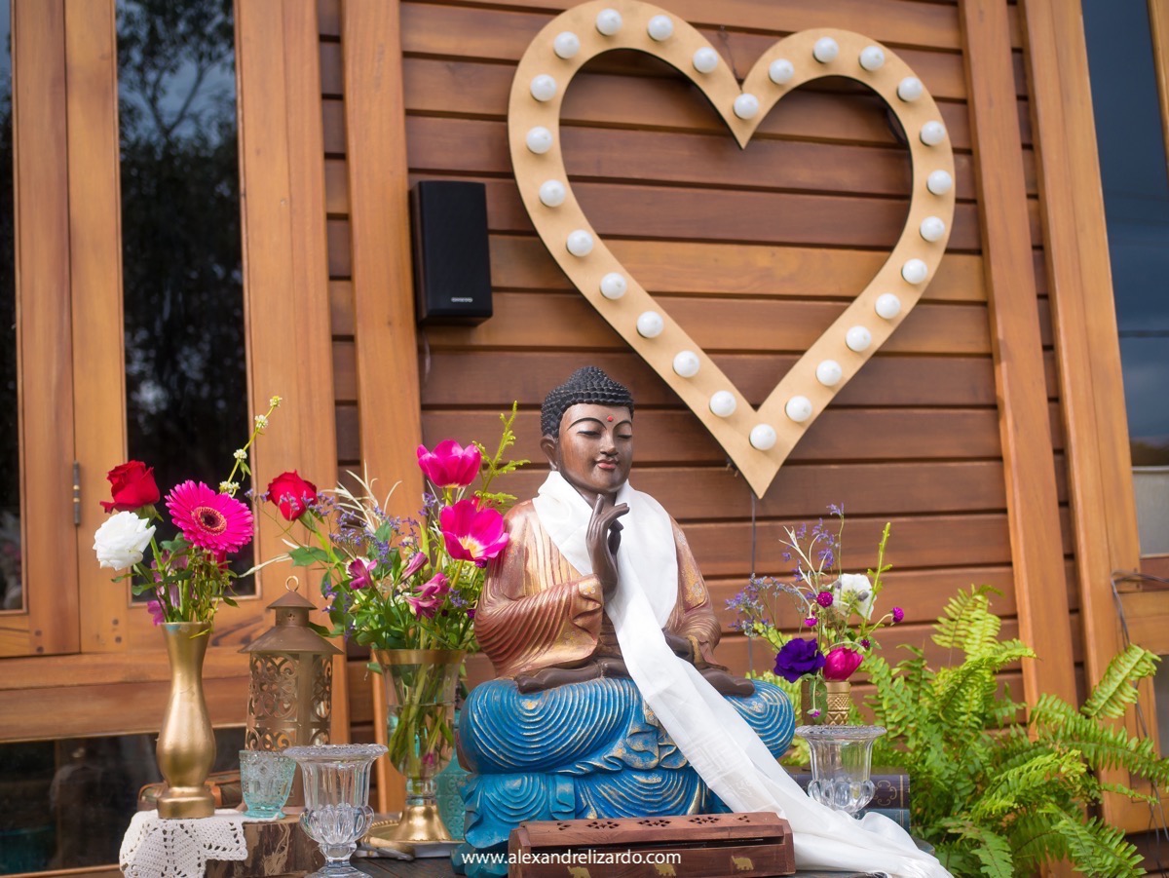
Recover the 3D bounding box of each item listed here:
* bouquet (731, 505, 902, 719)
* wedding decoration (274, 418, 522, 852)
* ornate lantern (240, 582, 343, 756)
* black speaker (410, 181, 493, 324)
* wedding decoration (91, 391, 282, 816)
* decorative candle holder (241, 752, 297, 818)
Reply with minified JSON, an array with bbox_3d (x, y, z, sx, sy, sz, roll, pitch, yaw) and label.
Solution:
[{"bbox_3d":[0.311,0.254,2.240,0.227,0.334,0.182,-2,-8,0],"label":"bouquet"},{"bbox_3d":[-0.239,0.234,2.187,0.333,0.560,0.267,-1,-8,-6],"label":"wedding decoration"},{"bbox_3d":[-0.379,0.327,2.190,0.126,0.289,0.126,1,-8,-6],"label":"ornate lantern"},{"bbox_3d":[-0.225,-0.305,2.814,0.108,0.229,0.075,0,-9,-24],"label":"black speaker"},{"bbox_3d":[-0.493,0.205,2.105,0.229,0.524,0.194,-1,-8,-9],"label":"wedding decoration"},{"bbox_3d":[-0.386,0.420,2.060,0.068,0.078,0.068,-1,-8,-6],"label":"decorative candle holder"}]

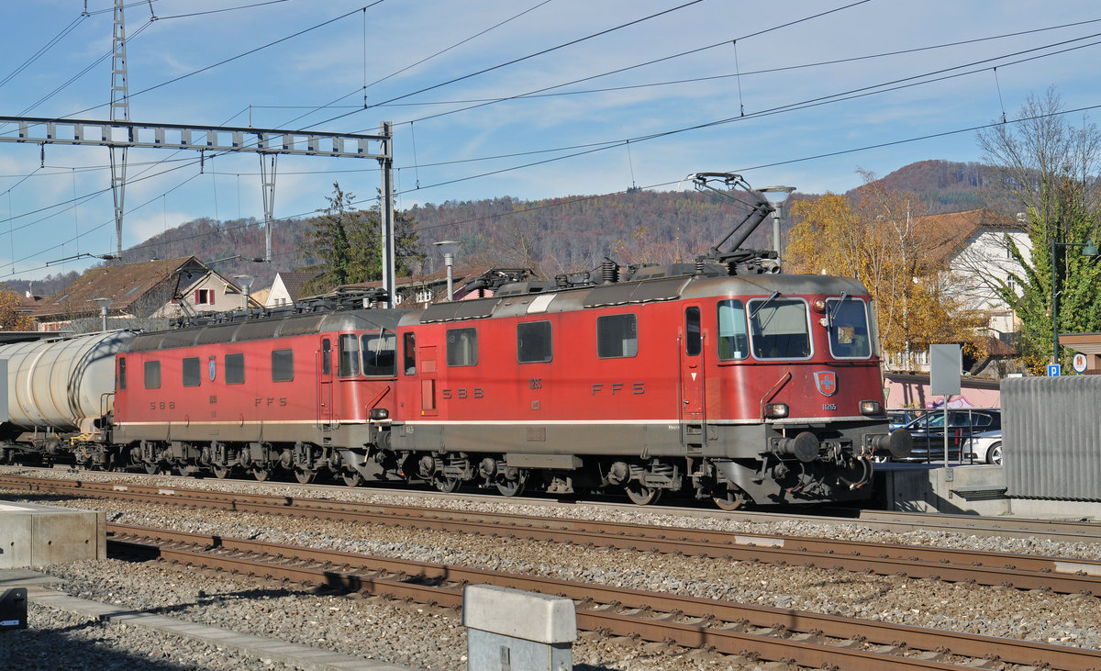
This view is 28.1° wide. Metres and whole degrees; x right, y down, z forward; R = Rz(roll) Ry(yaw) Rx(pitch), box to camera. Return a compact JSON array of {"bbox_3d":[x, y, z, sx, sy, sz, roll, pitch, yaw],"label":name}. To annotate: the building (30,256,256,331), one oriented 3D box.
[{"bbox_3d":[-32.249,1.016,177.152,12.000,13.610,21.500,0,-2,-35],"label":"building"}]

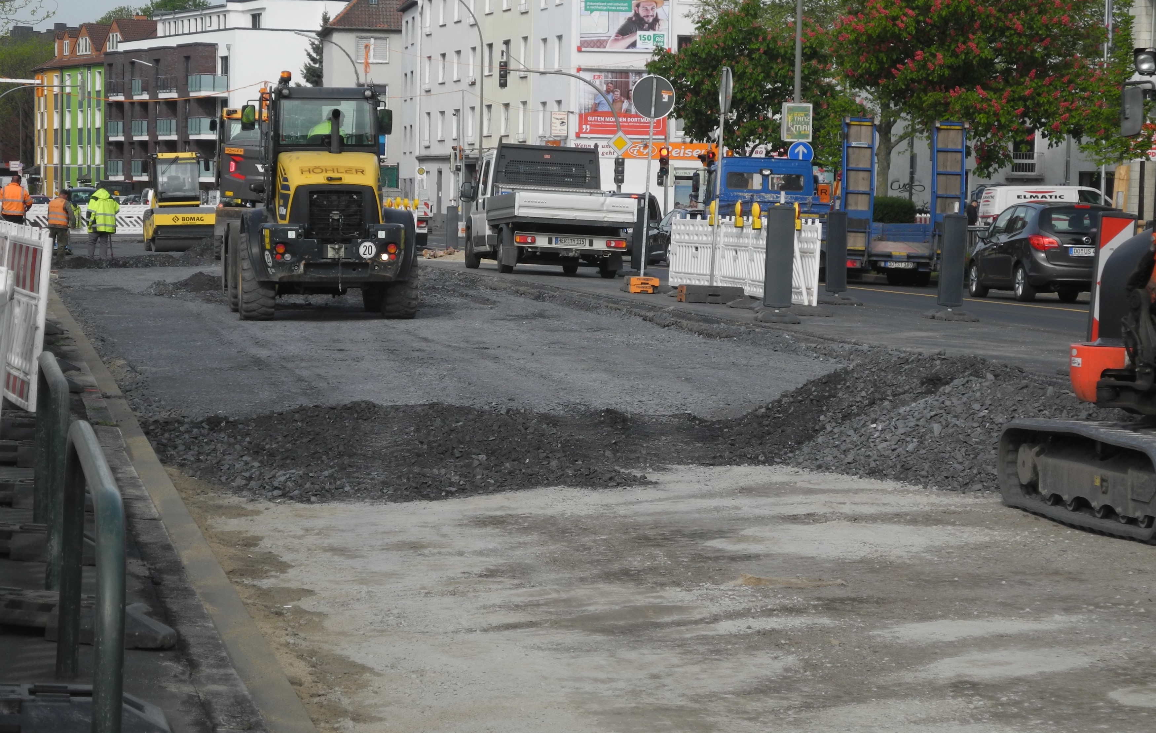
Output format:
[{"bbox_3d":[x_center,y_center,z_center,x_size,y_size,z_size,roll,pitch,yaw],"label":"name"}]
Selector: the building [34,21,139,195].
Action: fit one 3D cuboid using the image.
[{"bbox_3d":[-34.500,-19.300,270.000,12.000,15.000,24.000,0,3,-21],"label":"building"}]

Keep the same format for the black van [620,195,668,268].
[{"bbox_3d":[0.950,-3.330,86.000,1.800,1.780,4.500,1,3,-11],"label":"black van"}]

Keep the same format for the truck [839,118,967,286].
[{"bbox_3d":[4.656,-2.772,59.200,2.100,2.700,6.400,0,3,-10],"label":"truck"}]

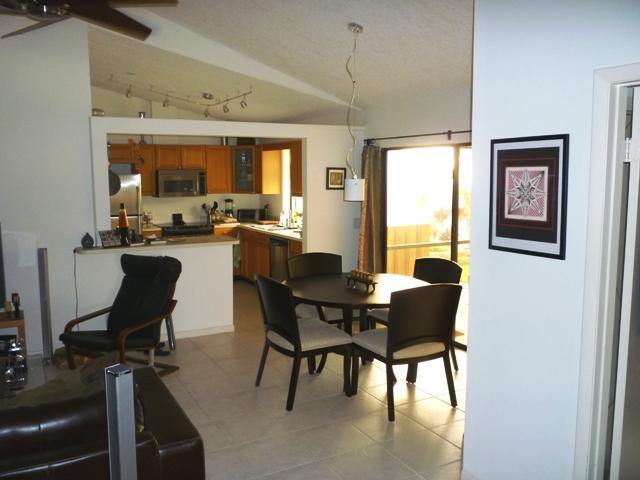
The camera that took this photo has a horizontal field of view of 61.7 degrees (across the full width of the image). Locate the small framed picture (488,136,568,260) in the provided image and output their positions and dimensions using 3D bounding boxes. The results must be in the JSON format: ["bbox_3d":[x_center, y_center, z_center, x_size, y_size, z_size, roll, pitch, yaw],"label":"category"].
[{"bbox_3d":[0.916,-0.194,2.404,0.025,0.522,0.417,-4,8,-28],"label":"small framed picture"}]

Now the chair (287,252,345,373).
[{"bbox_3d":[0.084,0.619,4.879,0.567,0.921,0.607,-4,7,-28],"label":"chair"}]

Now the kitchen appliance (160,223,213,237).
[{"bbox_3d":[-2.135,0.237,8.480,0.770,0.930,0.660,-4,7,-28],"label":"kitchen appliance"}]

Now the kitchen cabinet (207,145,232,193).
[{"bbox_3d":[-1.682,-1.140,8.780,0.420,0.770,0.330,-4,7,-28],"label":"kitchen cabinet"}]

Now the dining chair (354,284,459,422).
[{"bbox_3d":[0.619,0.725,3.885,0.567,0.921,0.618,-4,7,-25],"label":"dining chair"}]

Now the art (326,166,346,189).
[{"bbox_3d":[0.205,-0.727,6.380,0.272,0.270,0.025,-4,8,-28],"label":"art"}]

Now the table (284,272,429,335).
[{"bbox_3d":[0.305,0.770,4.515,1.220,0.760,1.220,-4,8,-28],"label":"table"}]

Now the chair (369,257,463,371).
[{"bbox_3d":[0.792,0.640,4.624,0.607,0.921,0.567,-5,7,-31],"label":"chair"}]

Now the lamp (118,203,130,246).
[{"bbox_3d":[-1.933,-0.157,5.313,0.113,0.435,0.113,-4,7,-28],"label":"lamp"}]

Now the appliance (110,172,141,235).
[{"bbox_3d":[-3.120,-0.098,7.886,0.780,1.750,0.760,-4,7,-28],"label":"appliance"}]

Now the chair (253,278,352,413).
[{"bbox_3d":[-0.138,0.710,4.091,0.607,0.921,0.567,-5,7,-31],"label":"chair"}]

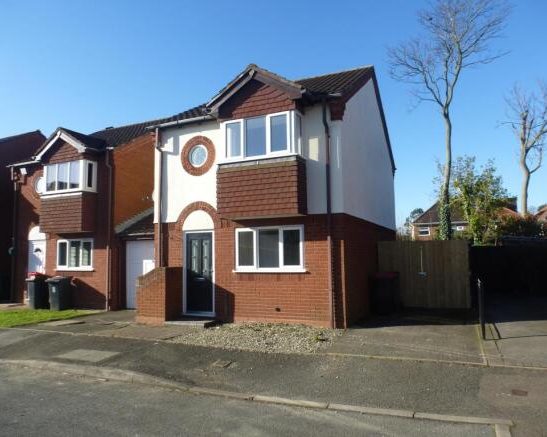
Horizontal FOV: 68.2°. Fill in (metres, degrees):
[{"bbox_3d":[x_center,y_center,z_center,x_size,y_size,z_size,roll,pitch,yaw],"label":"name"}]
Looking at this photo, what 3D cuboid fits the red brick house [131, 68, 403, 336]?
[{"bbox_3d":[0.680,-0.958,13.212,5.400,7.450,9.100,-3,-5,24],"label":"red brick house"}]

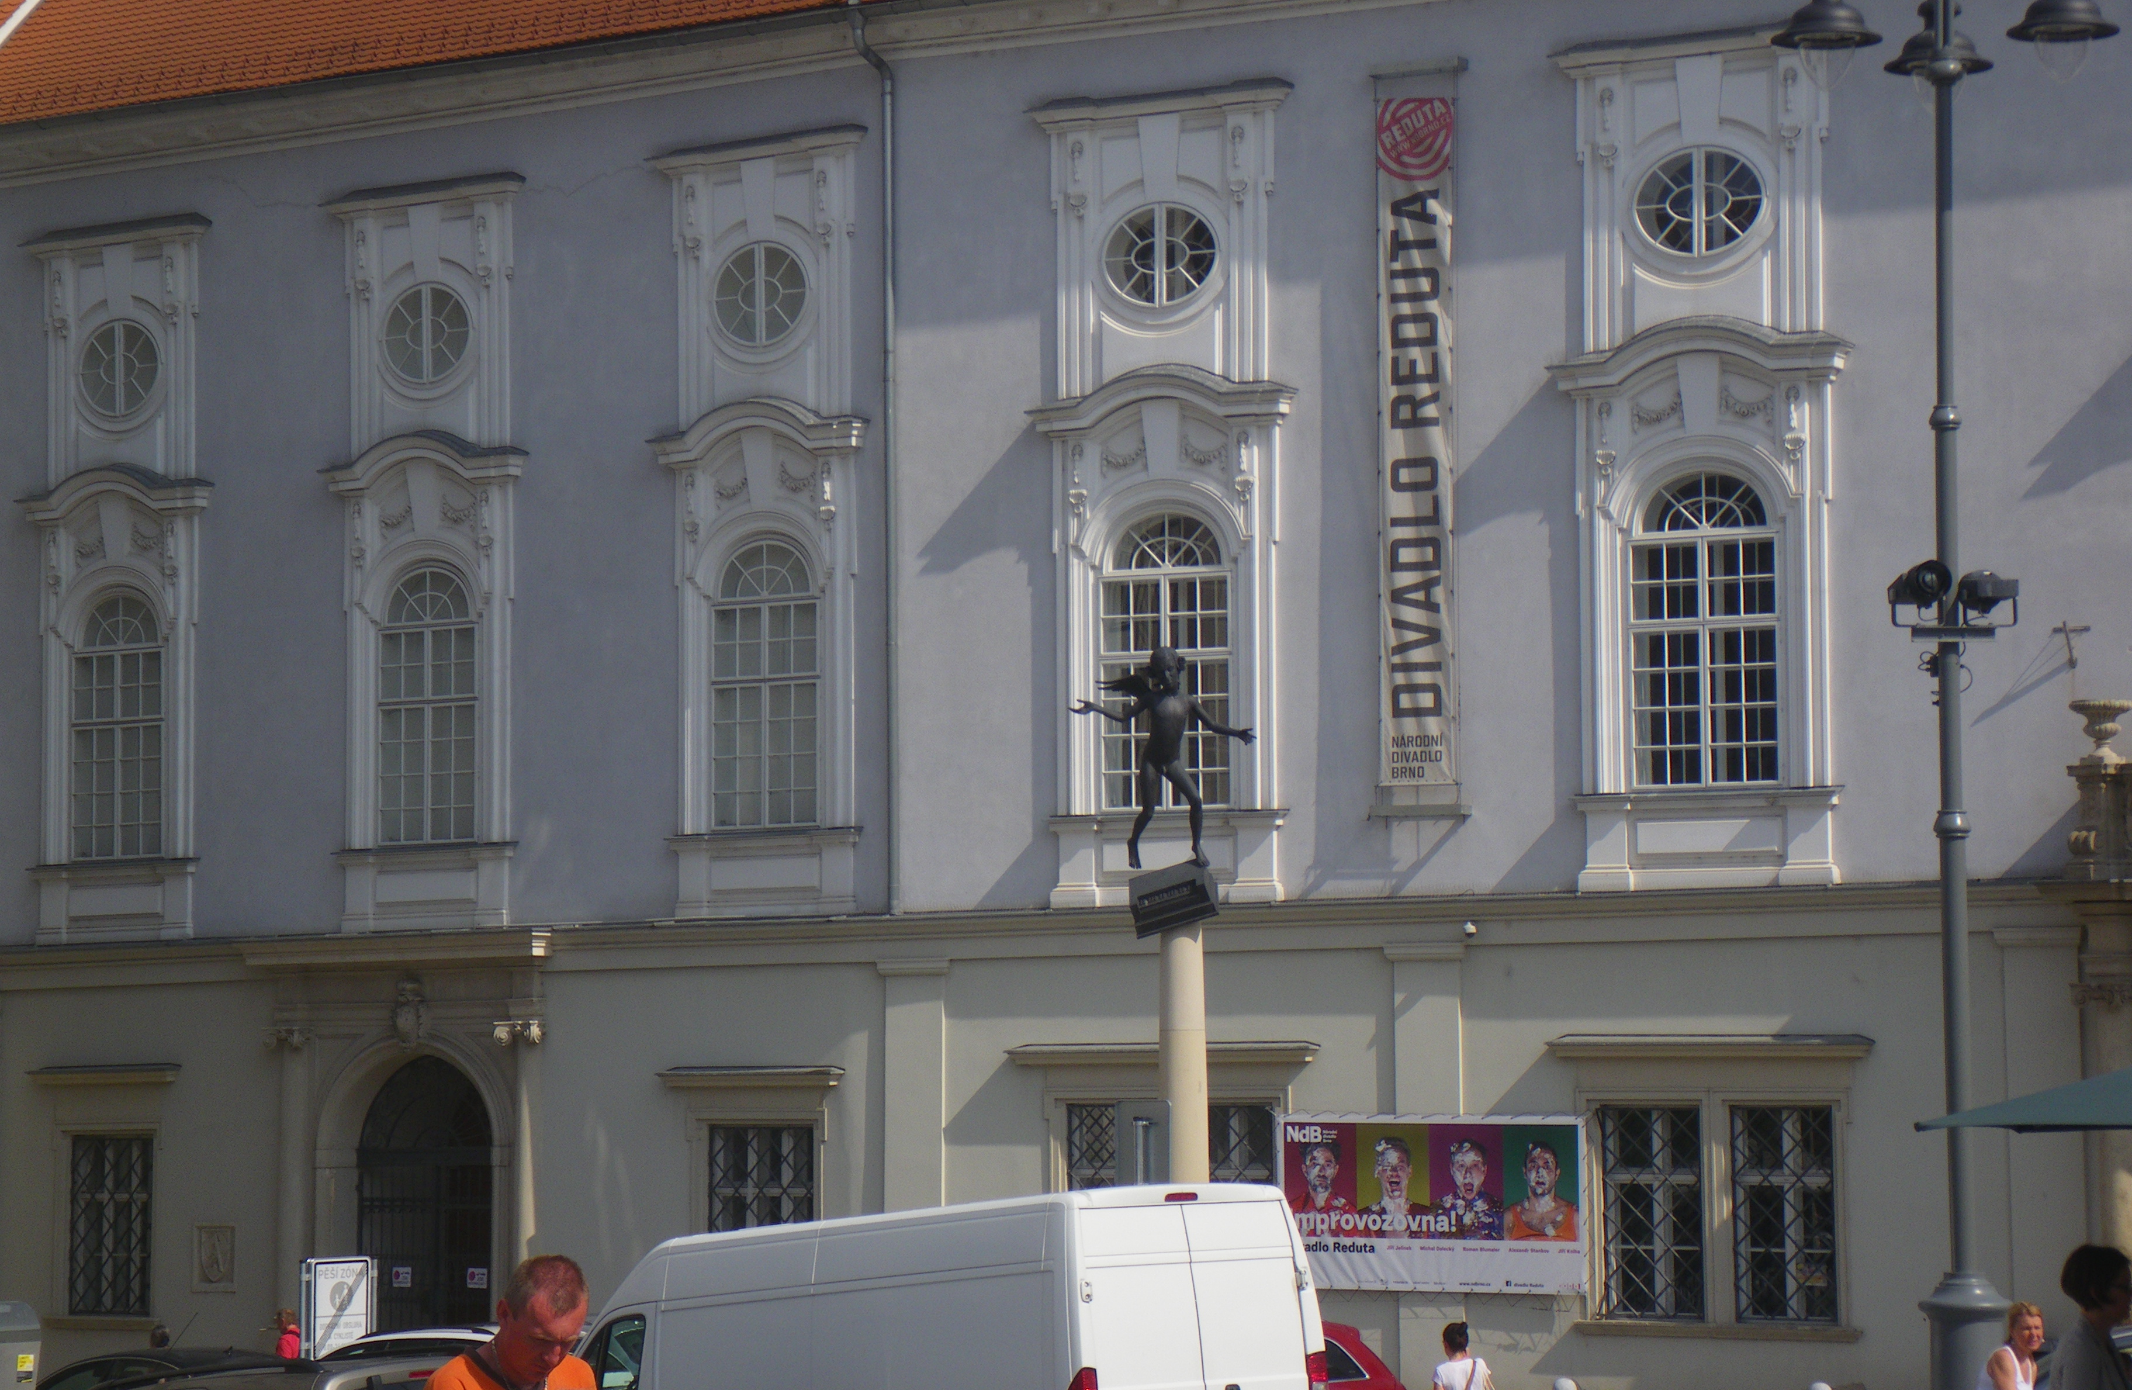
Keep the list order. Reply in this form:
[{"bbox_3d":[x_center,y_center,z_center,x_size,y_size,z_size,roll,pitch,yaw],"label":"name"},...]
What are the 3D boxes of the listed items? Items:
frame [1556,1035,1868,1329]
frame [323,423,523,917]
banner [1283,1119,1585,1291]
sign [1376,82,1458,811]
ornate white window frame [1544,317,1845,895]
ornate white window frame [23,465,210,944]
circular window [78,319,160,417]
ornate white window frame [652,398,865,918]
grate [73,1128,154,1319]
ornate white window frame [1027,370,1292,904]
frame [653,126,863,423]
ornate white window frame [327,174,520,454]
[{"bbox_3d":[6.201,4.756,55.949,3.144,2.932,0.380,-3,-5,30],"label":"frame"},{"bbox_3d":[-7.194,-0.136,64.807,2.622,5.465,0.450,-4,-5,35],"label":"frame"},{"bbox_3d":[3.792,5.299,60.297,3.525,1.838,0.060,-3,-5,30],"label":"banner"},{"bbox_3d":[3.690,-2.646,60.839,0.847,7.772,0.120,-3,-5,30],"label":"sign"},{"bbox_3d":[6.472,-0.892,59.234,3.102,5.725,0.450,-3,-5,30],"label":"ornate white window frame"},{"bbox_3d":[-11.705,0.136,71.270,2.845,5.774,0.450,-4,-6,36],"label":"ornate white window frame"},{"bbox_3d":[-11.746,-4.053,71.837,1.253,1.096,0.150,-4,-6,36],"label":"circular window"},{"bbox_3d":[-3.307,-0.370,62.033,2.541,5.419,0.450,-4,-5,35],"label":"ornate white window frame"},{"bbox_3d":[-11.710,6.499,71.024,1.292,2.215,0.100,-4,-6,36],"label":"grate"},{"bbox_3d":[0.949,-0.574,59.369,2.793,5.416,0.450,-3,-5,30],"label":"ornate white window frame"},{"bbox_3d":[-3.506,-4.741,65.581,2.865,3.068,0.400,-4,-6,36],"label":"frame"},{"bbox_3d":[-7.242,-4.264,65.143,2.514,2.903,0.400,-4,-5,35],"label":"ornate white window frame"}]

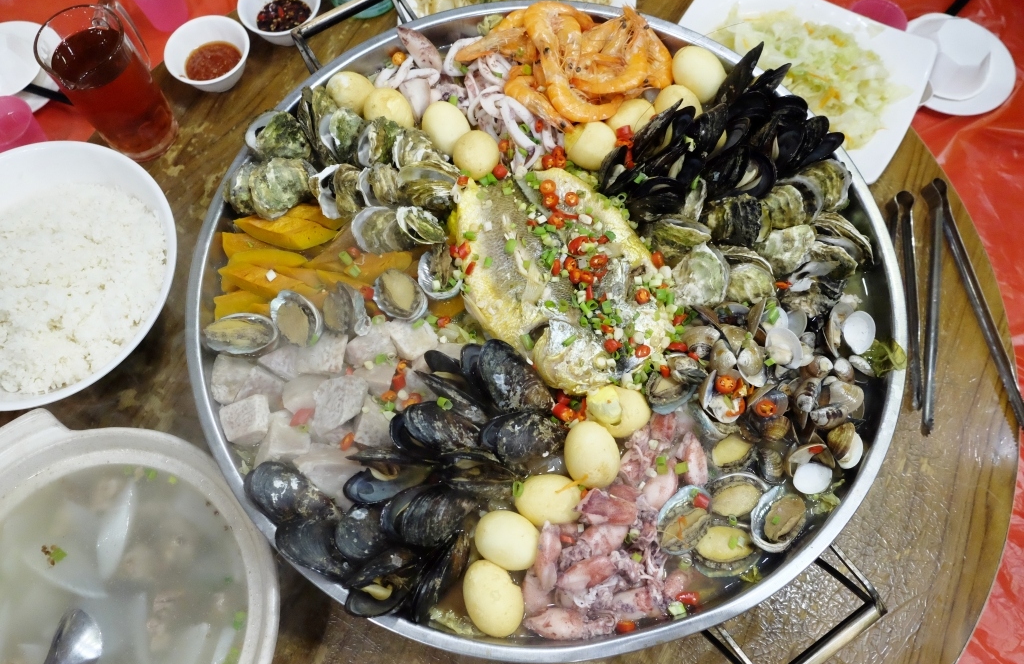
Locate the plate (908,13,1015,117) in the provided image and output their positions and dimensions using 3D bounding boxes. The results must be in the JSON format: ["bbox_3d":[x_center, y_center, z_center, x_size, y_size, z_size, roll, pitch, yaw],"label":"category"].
[{"bbox_3d":[0.484,-0.297,0.847,0.140,0.020,0.140,0,68,0],"label":"plate"}]

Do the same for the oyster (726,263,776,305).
[{"bbox_3d":[0.201,-0.042,0.646,0.043,0.024,0.038,-6,70,-3],"label":"oyster"}]

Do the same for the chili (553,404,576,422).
[{"bbox_3d":[0.041,0.062,0.595,0.020,0.012,0.011,28,71,11],"label":"chili"}]

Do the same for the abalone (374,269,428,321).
[{"bbox_3d":[-0.096,-0.032,0.664,0.041,0.022,0.054,-38,73,-13],"label":"abalone"}]

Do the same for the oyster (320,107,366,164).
[{"bbox_3d":[-0.154,-0.178,0.699,0.042,0.036,0.050,-12,70,-4],"label":"oyster"}]

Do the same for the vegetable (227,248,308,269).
[{"bbox_3d":[-0.214,-0.064,0.675,0.068,0.022,0.022,2,70,1],"label":"vegetable"}]

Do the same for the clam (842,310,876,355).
[{"bbox_3d":[0.292,0.000,0.645,0.033,0.015,0.038,-4,70,26],"label":"clam"}]

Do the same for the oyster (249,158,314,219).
[{"bbox_3d":[-0.199,-0.124,0.662,0.055,0.028,0.061,-28,71,-11],"label":"oyster"}]

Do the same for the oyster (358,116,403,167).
[{"bbox_3d":[-0.121,-0.176,0.710,0.040,0.042,0.049,-10,69,-3],"label":"oyster"}]

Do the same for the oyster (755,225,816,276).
[{"bbox_3d":[0.236,-0.070,0.663,0.055,0.032,0.043,-24,70,-8],"label":"oyster"}]

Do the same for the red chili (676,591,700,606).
[{"bbox_3d":[0.133,0.200,0.577,0.018,0.009,0.010,9,69,4],"label":"red chili"}]

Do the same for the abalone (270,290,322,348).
[{"bbox_3d":[-0.182,-0.011,0.650,0.039,0.020,0.050,-24,71,-8],"label":"abalone"}]

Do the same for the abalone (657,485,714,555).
[{"bbox_3d":[0.134,0.145,0.592,0.038,0.020,0.053,27,72,10],"label":"abalone"}]

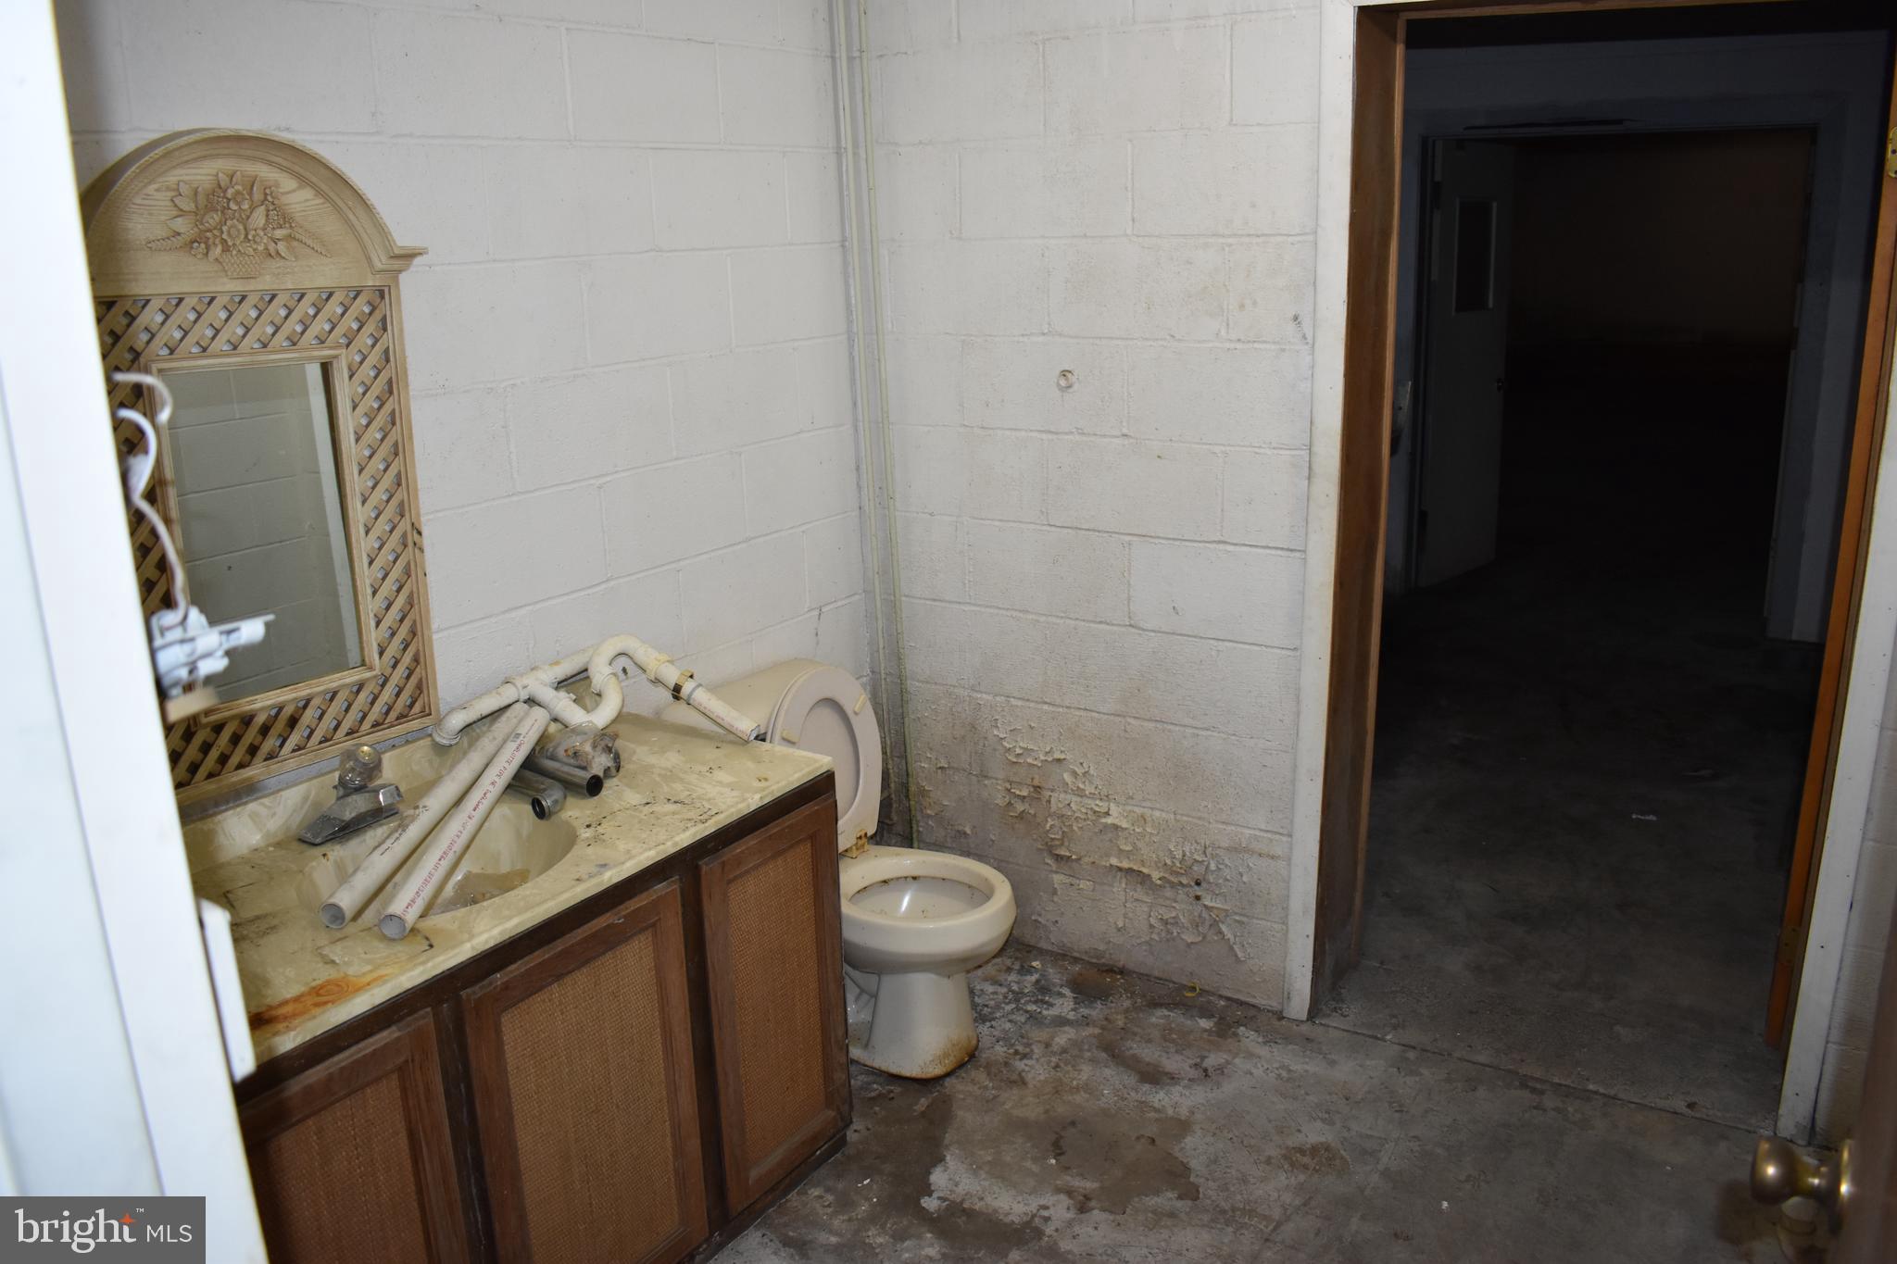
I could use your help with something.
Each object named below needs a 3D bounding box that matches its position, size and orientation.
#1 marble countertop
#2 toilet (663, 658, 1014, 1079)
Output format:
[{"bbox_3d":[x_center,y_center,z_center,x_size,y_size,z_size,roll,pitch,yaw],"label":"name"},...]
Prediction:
[{"bbox_3d":[-0.769,0.309,2.102,0.560,0.105,1.240,9,19,31],"label":"marble countertop"},{"bbox_3d":[-0.165,0.488,2.999,0.673,0.805,0.485,9,19,31],"label":"toilet"}]

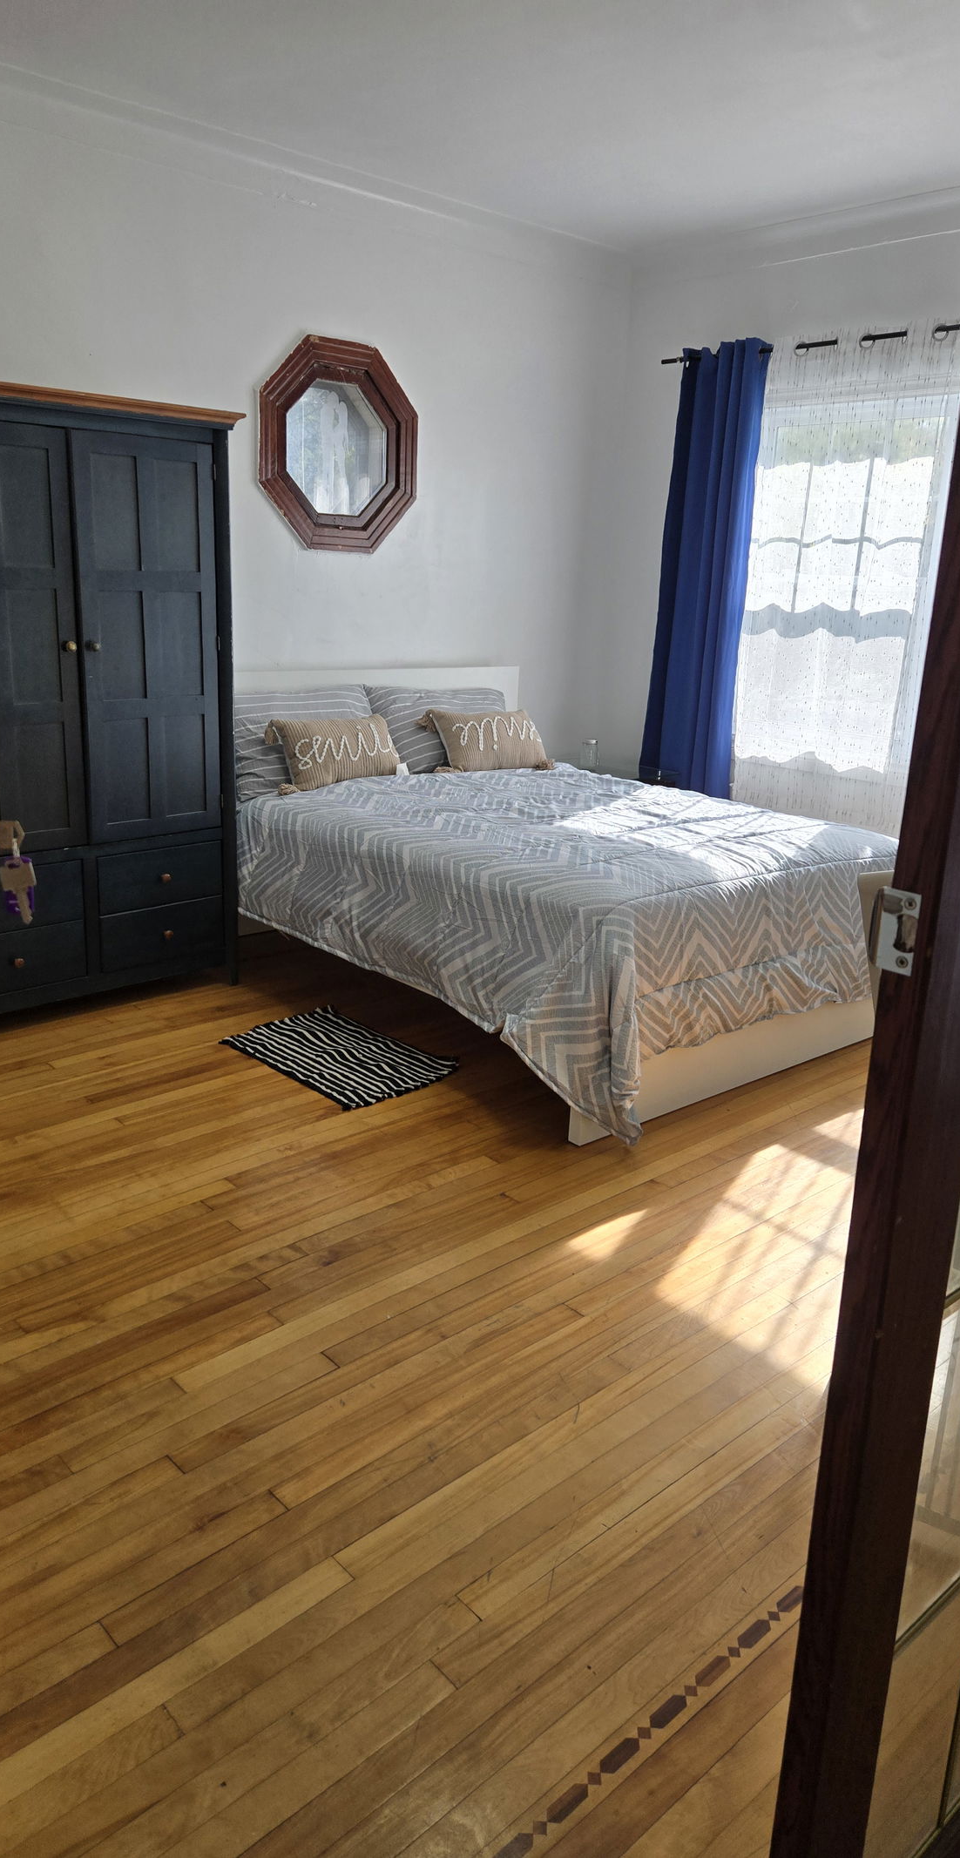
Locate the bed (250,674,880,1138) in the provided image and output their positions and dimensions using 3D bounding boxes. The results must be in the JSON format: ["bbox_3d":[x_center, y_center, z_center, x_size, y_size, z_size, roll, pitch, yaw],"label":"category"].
[{"bbox_3d":[0.228,-0.293,4.280,1.770,1.000,2.170,-11,21,-40],"label":"bed"}]

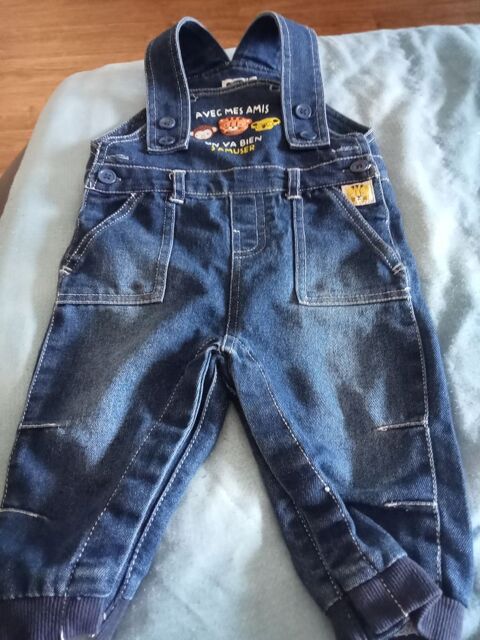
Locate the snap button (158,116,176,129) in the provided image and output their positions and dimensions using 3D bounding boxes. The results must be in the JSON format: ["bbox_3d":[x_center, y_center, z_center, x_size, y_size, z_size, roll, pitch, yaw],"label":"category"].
[{"bbox_3d":[-0.067,-0.183,0.481,0.016,0.004,0.016,1,60,-1],"label":"snap button"}]

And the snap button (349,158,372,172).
[{"bbox_3d":[0.108,-0.138,0.461,0.016,0.004,0.016,1,60,-1],"label":"snap button"}]

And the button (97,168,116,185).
[{"bbox_3d":[-0.114,-0.123,0.445,0.016,0.004,0.016,1,60,-1],"label":"button"}]

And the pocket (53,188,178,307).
[{"bbox_3d":[-0.097,-0.059,0.408,0.088,0.012,0.112,-1,60,-2],"label":"pocket"}]

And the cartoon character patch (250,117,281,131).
[{"bbox_3d":[0.025,-0.183,0.485,0.029,0.003,0.019,-13,61,-9],"label":"cartoon character patch"}]

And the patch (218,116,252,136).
[{"bbox_3d":[-0.004,-0.181,0.482,0.032,0.003,0.025,-12,61,-9],"label":"patch"}]

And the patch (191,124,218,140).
[{"bbox_3d":[-0.033,-0.173,0.477,0.026,0.003,0.020,-17,62,-11],"label":"patch"}]

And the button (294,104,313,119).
[{"bbox_3d":[0.061,-0.199,0.495,0.016,0.004,0.016,1,60,-1],"label":"button"}]

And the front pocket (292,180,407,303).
[{"bbox_3d":[0.089,-0.063,0.418,0.093,0.012,0.126,1,60,-2],"label":"front pocket"}]

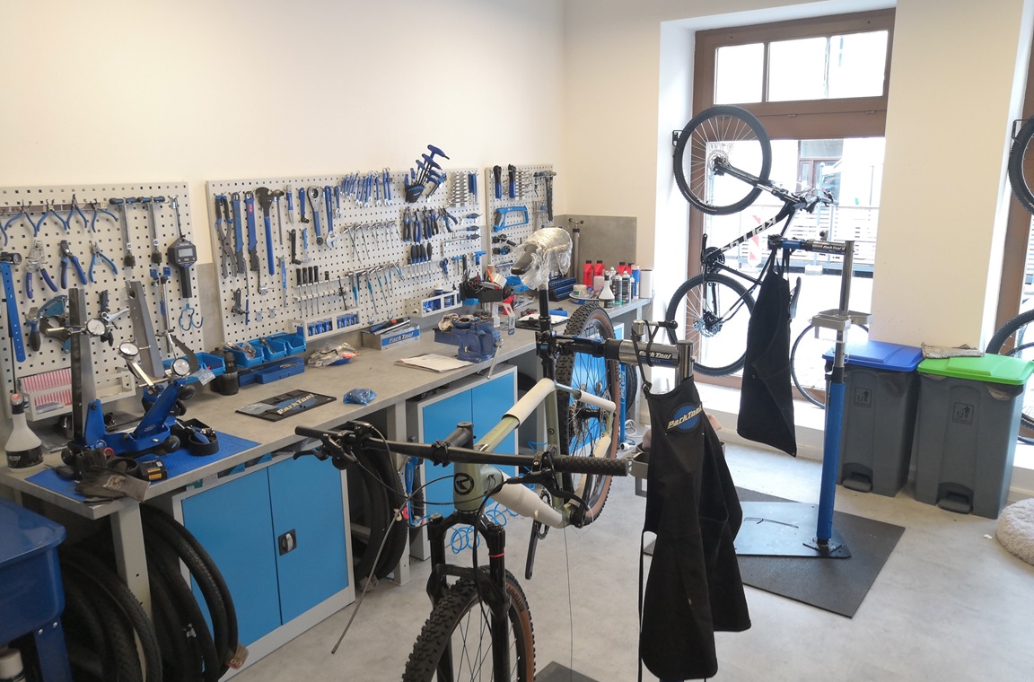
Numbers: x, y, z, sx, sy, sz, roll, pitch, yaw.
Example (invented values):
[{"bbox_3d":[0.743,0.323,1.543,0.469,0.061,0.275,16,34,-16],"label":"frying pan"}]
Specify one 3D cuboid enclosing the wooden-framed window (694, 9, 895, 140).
[{"bbox_3d":[1.791,-1.677,5.188,1.420,0.730,0.090,10,17,40],"label":"wooden-framed window"}]

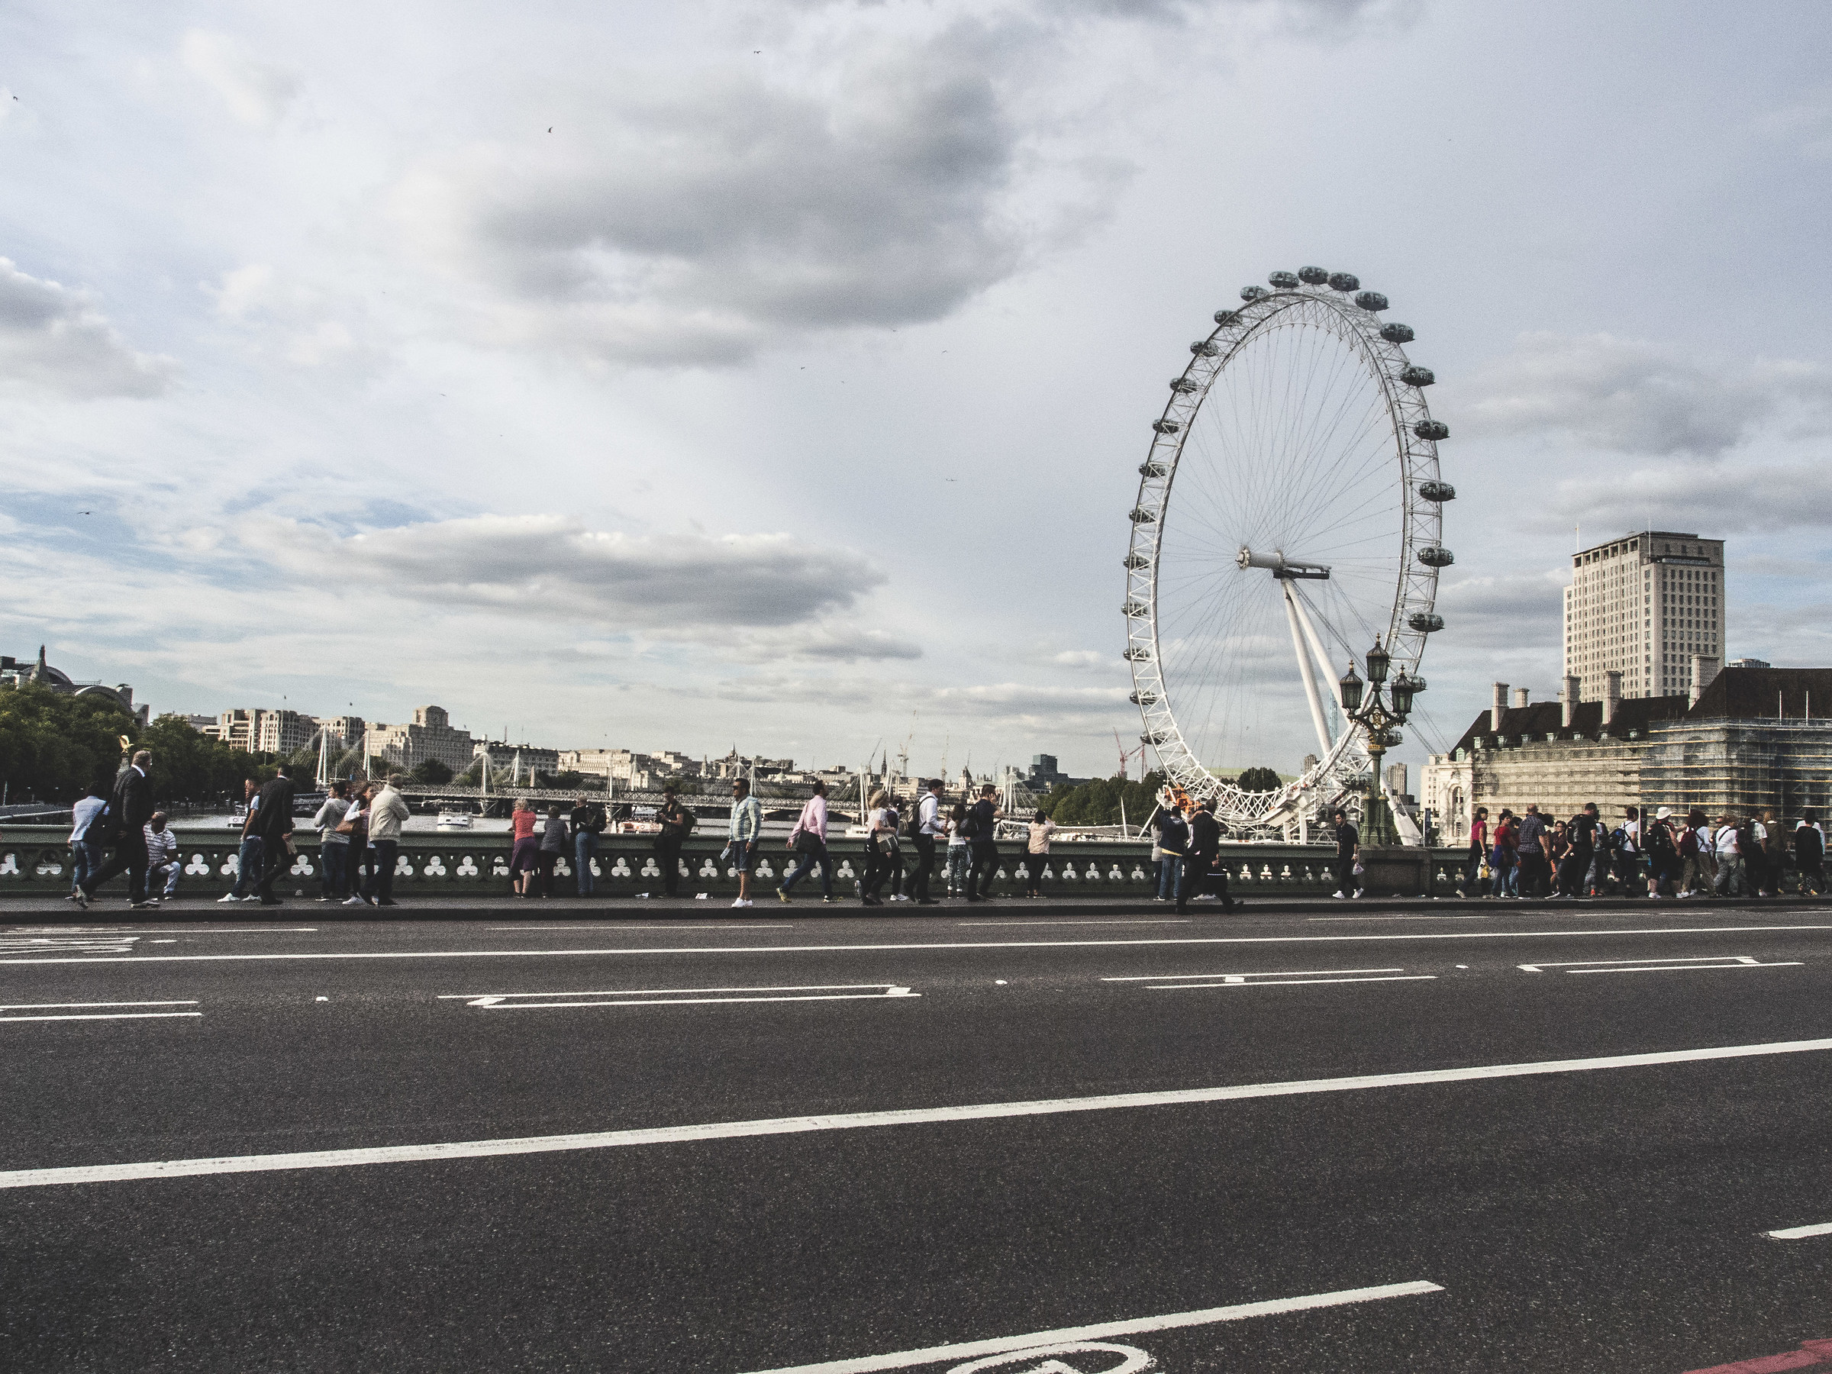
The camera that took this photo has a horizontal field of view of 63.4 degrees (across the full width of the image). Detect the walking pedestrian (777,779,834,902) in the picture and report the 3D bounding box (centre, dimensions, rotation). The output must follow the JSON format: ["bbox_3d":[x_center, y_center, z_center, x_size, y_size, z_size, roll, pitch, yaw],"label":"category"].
[{"bbox_3d":[-1.602,2.232,21.400,0.780,1.757,0.530,4,-5,-24],"label":"walking pedestrian"}]

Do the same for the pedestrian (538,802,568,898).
[{"bbox_3d":[-5.386,2.422,22.000,0.460,1.440,0.550,3,-4,-14],"label":"pedestrian"}]

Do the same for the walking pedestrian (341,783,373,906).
[{"bbox_3d":[-7.434,2.102,19.813,0.500,1.638,0.480,2,-4,-10],"label":"walking pedestrian"}]

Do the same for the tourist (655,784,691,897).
[{"bbox_3d":[-3.836,2.457,23.435,0.500,1.764,0.500,5,-5,-40],"label":"tourist"}]

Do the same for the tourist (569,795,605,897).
[{"bbox_3d":[-4.931,2.385,22.200,0.500,1.512,0.550,4,-5,-30],"label":"tourist"}]

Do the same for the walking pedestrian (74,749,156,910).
[{"bbox_3d":[-9.348,1.664,17.300,0.820,1.851,0.560,4,-5,-24],"label":"walking pedestrian"}]

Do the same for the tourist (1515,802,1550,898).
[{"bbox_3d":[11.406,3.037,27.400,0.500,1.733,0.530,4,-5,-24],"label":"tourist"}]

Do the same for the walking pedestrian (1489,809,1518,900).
[{"bbox_3d":[10.823,3.065,27.300,0.420,1.648,0.460,3,-4,-22],"label":"walking pedestrian"}]

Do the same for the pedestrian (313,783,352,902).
[{"bbox_3d":[-7.970,2.107,20.200,0.450,1.620,0.500,-1,-5,37],"label":"pedestrian"}]

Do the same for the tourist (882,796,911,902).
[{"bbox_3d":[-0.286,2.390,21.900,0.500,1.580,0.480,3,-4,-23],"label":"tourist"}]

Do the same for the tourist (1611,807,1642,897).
[{"bbox_3d":[13.427,3.123,28.000,0.500,1.704,0.460,4,-5,-24],"label":"tourist"}]

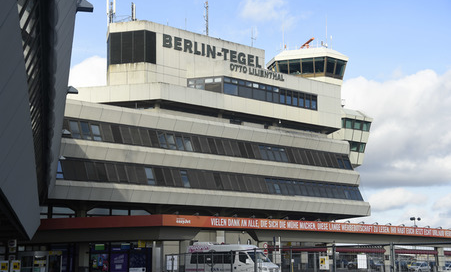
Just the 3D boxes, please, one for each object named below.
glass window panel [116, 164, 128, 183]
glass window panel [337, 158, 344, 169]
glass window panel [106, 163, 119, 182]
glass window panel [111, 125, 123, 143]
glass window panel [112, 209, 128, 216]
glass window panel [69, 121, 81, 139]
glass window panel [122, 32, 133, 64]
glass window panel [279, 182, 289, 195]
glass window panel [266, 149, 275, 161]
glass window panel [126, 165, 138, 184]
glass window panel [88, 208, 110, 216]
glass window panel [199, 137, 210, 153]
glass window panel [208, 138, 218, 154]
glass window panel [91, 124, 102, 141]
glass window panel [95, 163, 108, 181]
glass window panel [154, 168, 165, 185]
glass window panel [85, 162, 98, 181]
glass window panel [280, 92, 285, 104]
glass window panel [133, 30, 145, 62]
[{"bbox_3d":[-10.445,3.837,78.709,1.129,1.926,0.100,8,-35,-42],"label":"glass window panel"},{"bbox_3d":[15.343,3.669,103.548,0.929,1.433,0.100,8,-35,-41],"label":"glass window panel"},{"bbox_3d":[-10.821,3.505,74.050,0.989,1.975,0.100,8,-32,-43],"label":"glass window panel"},{"bbox_3d":[-10.438,-0.239,74.320,1.017,1.744,0.100,8,-31,-41],"label":"glass window panel"},{"bbox_3d":[-11.065,8.070,81.844,1.997,0.767,0.100,8,-12,-41],"label":"glass window panel"},{"bbox_3d":[-15.017,-0.648,77.181,0.971,1.957,0.100,8,-35,-41],"label":"glass window panel"},{"bbox_3d":[-11.388,-10.287,90.191,1.191,3.501,0.100,-3,-9,16],"label":"glass window panel"},{"bbox_3d":[7.035,6.473,94.291,1.160,1.563,0.100,8,-35,-42],"label":"glass window panel"},{"bbox_3d":[5.091,2.093,87.799,1.017,1.744,0.100,8,-31,-41],"label":"glass window panel"},{"bbox_3d":[-9.341,3.867,77.953,1.100,2.300,0.100,8,-31,-43],"label":"glass window panel"},{"bbox_3d":[-12.946,7.860,79.744,2.600,0.880,0.100,8,-12,-43],"label":"glass window panel"},{"bbox_3d":[-2.313,0.936,85.475,1.100,2.200,0.100,8,-31,-43],"label":"glass window panel"},{"bbox_3d":[-1.384,1.067,84.202,0.989,1.905,0.100,8,-32,-43],"label":"glass window panel"},{"bbox_3d":[-12.093,-0.328,72.754,1.017,1.674,0.100,8,-31,-41],"label":"glass window panel"},{"bbox_3d":[-12.054,3.451,75.442,1.100,2.300,0.100,8,-31,-43],"label":"glass window panel"},{"bbox_3d":[-6.376,3.912,74.973,1.017,1.744,0.100,8,-31,-41],"label":"glass window panel"},{"bbox_3d":[-13.118,3.501,76.270,1.110,1.917,0.100,8,-35,-42],"label":"glass window panel"},{"bbox_3d":[7.214,-4.745,98.221,0.800,1.456,0.100,8,-12,-41],"label":"glass window panel"},{"bbox_3d":[-9.421,-9.737,84.721,1.318,3.600,0.120,-3,-10,17],"label":"glass window panel"}]

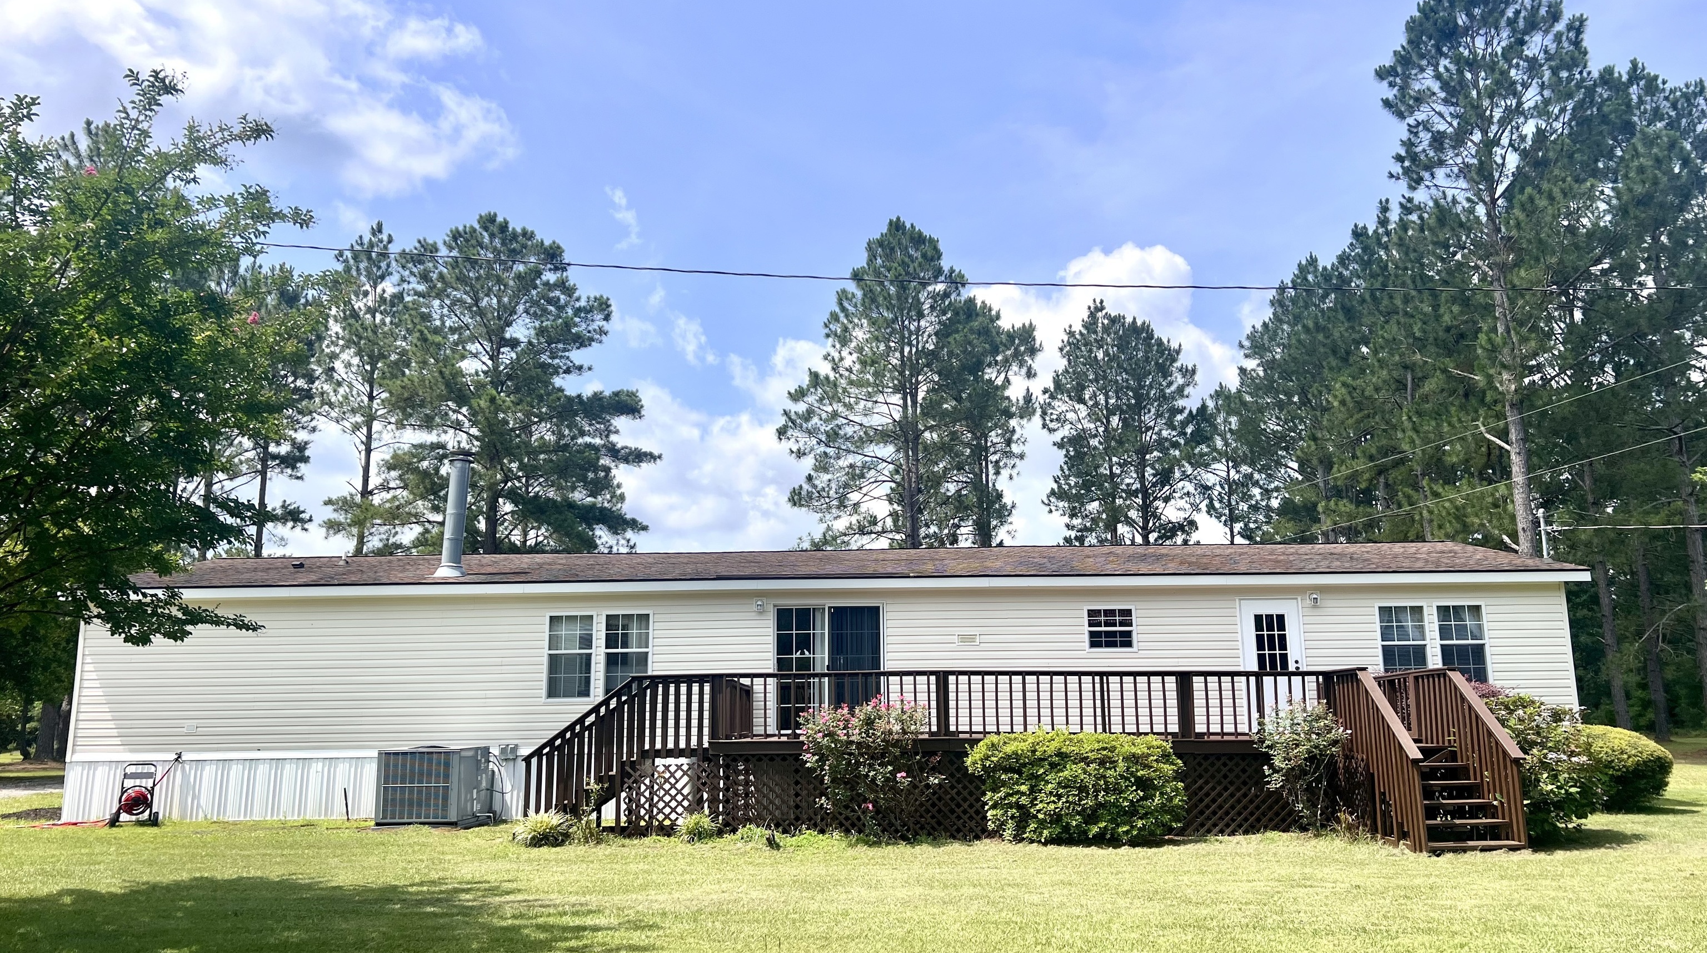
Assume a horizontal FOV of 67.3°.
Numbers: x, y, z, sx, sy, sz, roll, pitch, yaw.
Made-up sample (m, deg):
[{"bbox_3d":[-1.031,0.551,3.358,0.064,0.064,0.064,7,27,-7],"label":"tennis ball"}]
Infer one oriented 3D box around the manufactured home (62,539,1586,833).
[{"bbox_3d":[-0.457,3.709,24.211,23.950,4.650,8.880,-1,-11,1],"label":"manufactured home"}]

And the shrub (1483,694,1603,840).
[{"bbox_3d":[8.090,3.438,15.371,1.750,1.650,1.700,-1,-11,1],"label":"shrub"}]

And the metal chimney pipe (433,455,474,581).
[{"bbox_3d":[-6.695,0.635,21.450,0.500,2.120,0.480,-1,-11,1],"label":"metal chimney pipe"}]

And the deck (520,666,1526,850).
[{"bbox_3d":[1.414,3.529,16.505,11.000,2.030,6.600,-1,-11,1],"label":"deck"}]

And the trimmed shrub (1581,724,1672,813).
[{"bbox_3d":[11.345,4.349,19.230,2.000,1.250,1.950,-1,-11,1],"label":"trimmed shrub"}]

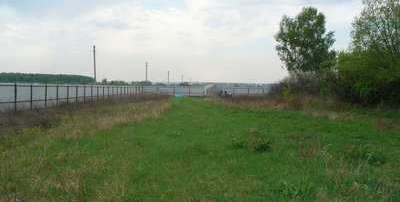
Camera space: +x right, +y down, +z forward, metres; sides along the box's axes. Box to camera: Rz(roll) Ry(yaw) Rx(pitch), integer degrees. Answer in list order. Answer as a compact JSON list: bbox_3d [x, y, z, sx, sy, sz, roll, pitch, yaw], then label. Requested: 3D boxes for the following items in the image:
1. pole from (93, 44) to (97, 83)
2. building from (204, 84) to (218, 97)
[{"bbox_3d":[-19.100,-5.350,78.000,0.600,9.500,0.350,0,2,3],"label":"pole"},{"bbox_3d":[2.250,-1.980,82.000,2.100,2.700,2.600,-1,2,-23],"label":"building"}]

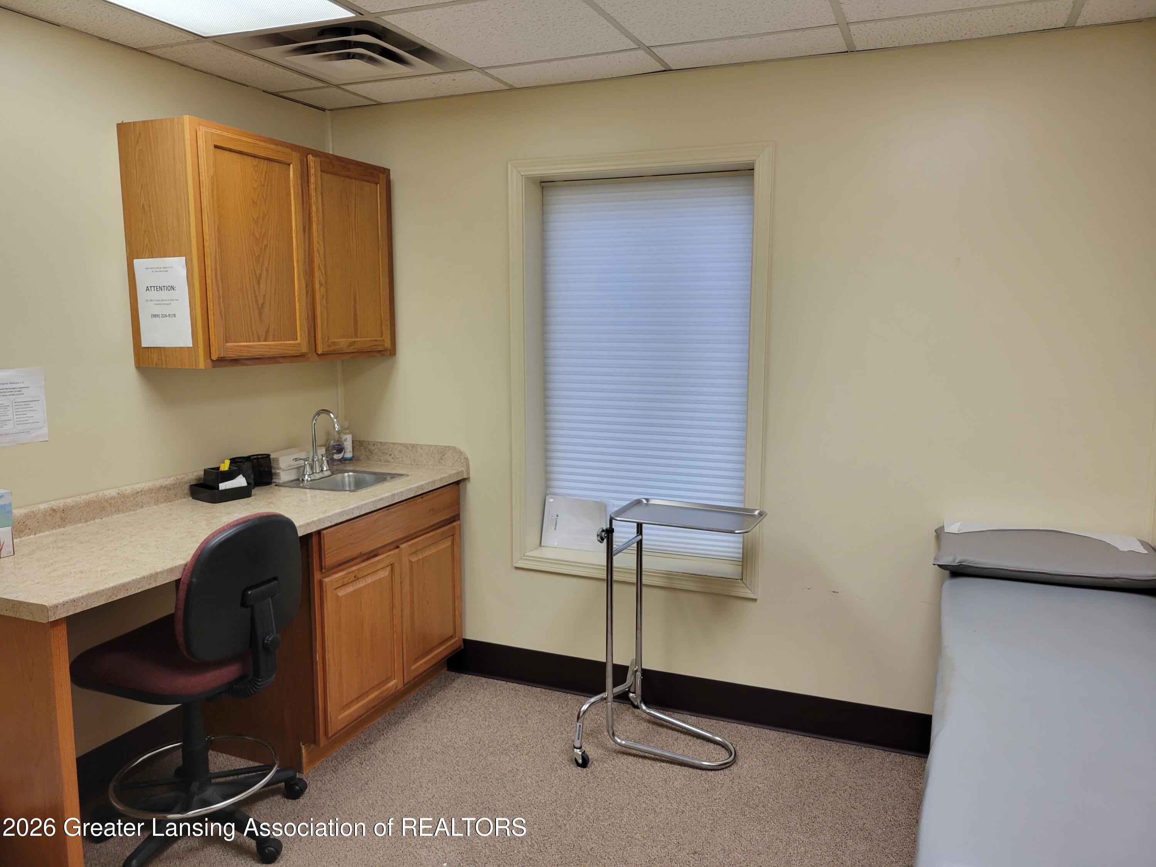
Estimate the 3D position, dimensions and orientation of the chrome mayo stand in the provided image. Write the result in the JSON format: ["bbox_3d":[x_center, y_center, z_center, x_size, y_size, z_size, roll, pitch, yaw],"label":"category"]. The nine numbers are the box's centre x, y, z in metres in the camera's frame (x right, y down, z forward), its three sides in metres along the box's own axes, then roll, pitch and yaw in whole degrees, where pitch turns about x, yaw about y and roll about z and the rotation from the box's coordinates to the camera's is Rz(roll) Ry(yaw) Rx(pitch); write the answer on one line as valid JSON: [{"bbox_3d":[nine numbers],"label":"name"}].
[{"bbox_3d":[0.335,0.691,2.987,0.570,0.845,0.540,3,9,23],"label":"chrome mayo stand"}]

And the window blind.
[{"bbox_3d":[0.256,-0.242,3.370,0.867,1.462,0.045,3,9,23],"label":"window blind"}]

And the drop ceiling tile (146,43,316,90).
[{"bbox_3d":[-1.155,-1.269,3.007,0.266,0.018,0.587,3,9,23],"label":"drop ceiling tile"}]

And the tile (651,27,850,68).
[{"bbox_3d":[0.552,-1.238,2.781,0.602,0.018,0.297,3,9,23],"label":"tile"}]

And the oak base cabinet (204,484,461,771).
[{"bbox_3d":[-0.937,0.638,3.330,0.614,0.855,0.923,3,9,23],"label":"oak base cabinet"}]

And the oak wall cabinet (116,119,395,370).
[{"bbox_3d":[-1.097,-0.647,3.169,0.307,0.758,1.018,3,9,23],"label":"oak wall cabinet"}]

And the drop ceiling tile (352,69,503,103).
[{"bbox_3d":[-0.573,-1.302,3.249,0.602,0.018,0.297,3,9,23],"label":"drop ceiling tile"}]

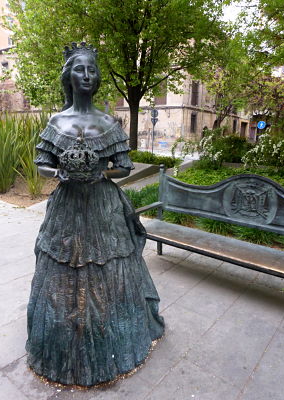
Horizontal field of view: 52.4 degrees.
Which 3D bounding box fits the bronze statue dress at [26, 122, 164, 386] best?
[{"bbox_3d":[-0.345,0.229,1.915,0.951,1.444,0.987,0,15,-4],"label":"bronze statue dress"}]

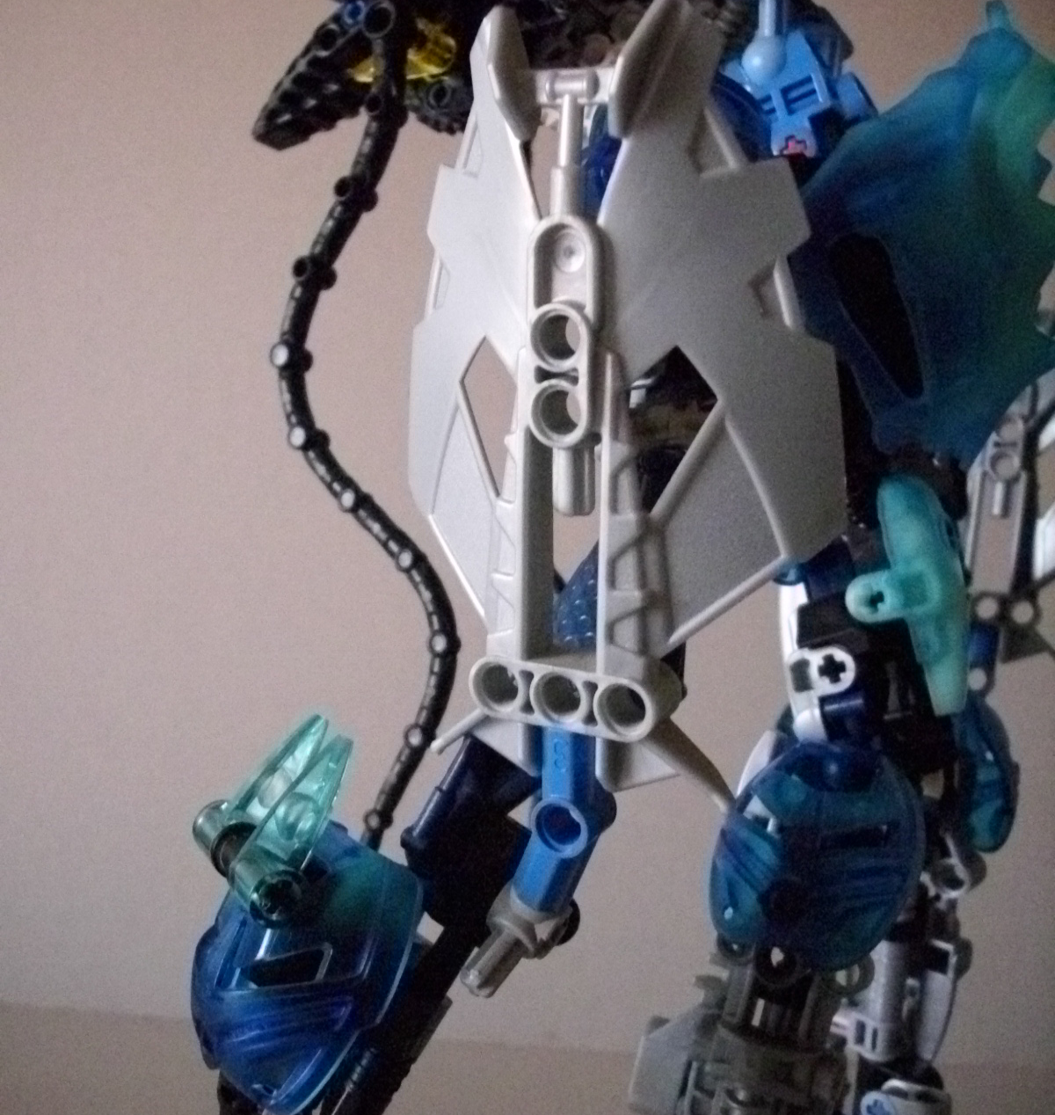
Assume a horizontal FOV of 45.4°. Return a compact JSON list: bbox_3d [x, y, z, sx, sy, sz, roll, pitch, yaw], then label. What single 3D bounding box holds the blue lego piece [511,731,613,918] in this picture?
[{"bbox_3d":[0.004,0.029,0.142,0.010,0.025,0.008,21,24,25],"label":"blue lego piece"}]

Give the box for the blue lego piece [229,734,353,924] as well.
[{"bbox_3d":[-0.028,0.033,0.154,0.007,0.024,0.008,32,-7,-33],"label":"blue lego piece"}]

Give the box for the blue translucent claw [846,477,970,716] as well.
[{"bbox_3d":[0.055,0.004,0.179,0.008,0.034,0.015,-8,-6,-41],"label":"blue translucent claw"}]

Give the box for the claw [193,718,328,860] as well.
[{"bbox_3d":[-0.034,0.031,0.167,0.007,0.024,0.008,42,-13,-32],"label":"claw"}]

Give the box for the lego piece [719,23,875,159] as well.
[{"bbox_3d":[0.048,-0.082,0.221,0.024,0.024,0.018,-22,-3,19],"label":"lego piece"}]

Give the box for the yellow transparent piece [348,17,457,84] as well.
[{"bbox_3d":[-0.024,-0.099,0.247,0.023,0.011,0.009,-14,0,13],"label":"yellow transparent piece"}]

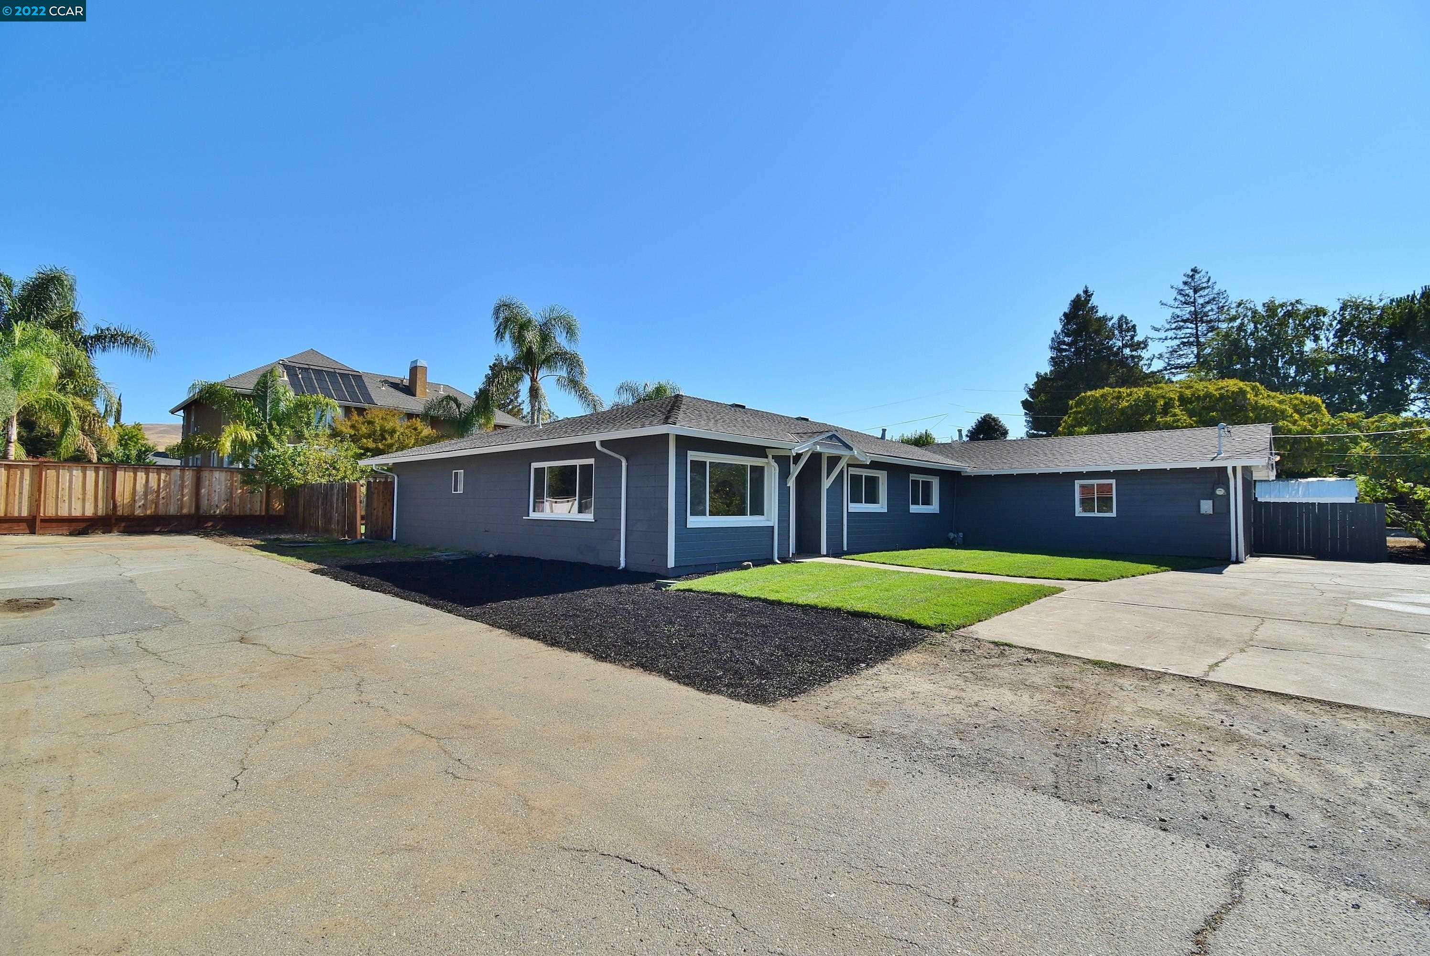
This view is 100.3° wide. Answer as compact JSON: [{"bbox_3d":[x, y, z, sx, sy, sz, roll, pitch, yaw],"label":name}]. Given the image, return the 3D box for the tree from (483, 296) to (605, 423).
[{"bbox_3d":[-8.017,-3.014,27.128,5.500,10.204,5.500,0,-2,0],"label":"tree"}]

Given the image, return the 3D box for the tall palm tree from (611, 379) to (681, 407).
[{"bbox_3d":[-3.678,-1.532,33.078,4.900,7.877,4.900,0,-2,0],"label":"tall palm tree"}]

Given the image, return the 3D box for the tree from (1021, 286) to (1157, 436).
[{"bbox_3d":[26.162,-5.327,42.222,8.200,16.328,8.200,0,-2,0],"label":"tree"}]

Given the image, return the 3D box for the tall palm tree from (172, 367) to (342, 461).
[{"bbox_3d":[-19.467,-1.434,25.569,5.600,6.732,5.600,0,-2,0],"label":"tall palm tree"}]

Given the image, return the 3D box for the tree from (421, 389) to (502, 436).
[{"bbox_3d":[-13.212,-1.242,31.066,4.400,6.749,4.400,0,-2,0],"label":"tree"}]

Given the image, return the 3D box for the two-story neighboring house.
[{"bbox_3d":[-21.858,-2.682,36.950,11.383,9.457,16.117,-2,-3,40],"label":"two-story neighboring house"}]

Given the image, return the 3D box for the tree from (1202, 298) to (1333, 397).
[{"bbox_3d":[37.981,-4.801,41.203,7.000,15.202,7.000,0,-2,0],"label":"tree"}]

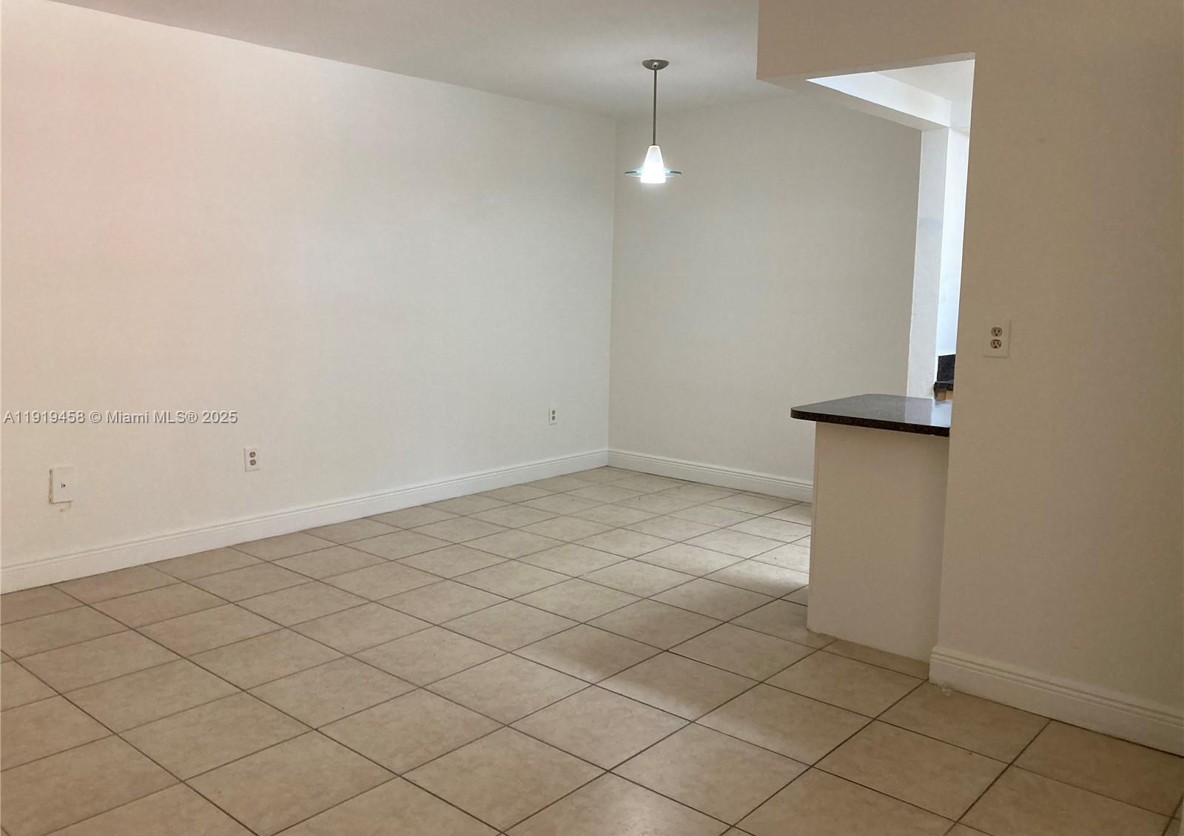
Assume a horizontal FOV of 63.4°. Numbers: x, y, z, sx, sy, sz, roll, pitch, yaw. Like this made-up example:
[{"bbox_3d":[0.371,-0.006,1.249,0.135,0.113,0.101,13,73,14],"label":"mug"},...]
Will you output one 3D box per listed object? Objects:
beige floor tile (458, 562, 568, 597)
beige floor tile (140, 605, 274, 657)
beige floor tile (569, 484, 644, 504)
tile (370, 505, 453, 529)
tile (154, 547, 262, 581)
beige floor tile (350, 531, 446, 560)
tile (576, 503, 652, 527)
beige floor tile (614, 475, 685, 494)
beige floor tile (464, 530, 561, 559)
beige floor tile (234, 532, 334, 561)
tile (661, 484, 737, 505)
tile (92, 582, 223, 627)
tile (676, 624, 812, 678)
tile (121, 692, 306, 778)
[{"bbox_3d":[-0.363,0.737,4.350,0.400,0.012,0.400,8,11,40],"label":"beige floor tile"},{"bbox_3d":[-1.473,0.816,3.696,0.400,0.012,0.400,8,11,40],"label":"beige floor tile"},{"bbox_3d":[0.088,0.489,6.146,0.407,0.010,0.407,8,11,40],"label":"beige floor tile"},{"bbox_3d":[-1.007,0.569,5.435,0.363,0.012,0.400,8,11,40],"label":"tile"},{"bbox_3d":[-1.799,0.689,4.497,0.363,0.012,0.400,8,11,40],"label":"tile"},{"bbox_3d":[-0.975,0.649,4.855,0.400,0.012,0.400,8,11,40],"label":"beige floor tile"},{"bbox_3d":[0.130,0.570,5.525,0.400,0.010,0.400,8,11,40],"label":"tile"},{"bbox_3d":[0.354,0.446,6.375,0.400,0.012,0.400,8,11,40],"label":"beige floor tile"},{"bbox_3d":[-0.405,0.655,4.933,0.402,0.010,0.402,8,11,40],"label":"beige floor tile"},{"bbox_3d":[-1.551,0.650,4.842,0.382,0.010,0.402,8,11,40],"label":"beige floor tile"},{"bbox_3d":[0.664,0.491,6.142,0.400,0.012,0.400,8,11,40],"label":"tile"},{"bbox_3d":[-1.796,0.776,3.990,0.407,0.010,0.407,8,11,40],"label":"tile"},{"bbox_3d":[0.562,0.867,3.559,0.400,0.012,0.400,8,11,40],"label":"tile"},{"bbox_3d":[-1.122,0.942,2.857,0.404,0.010,0.404,8,11,40],"label":"tile"}]

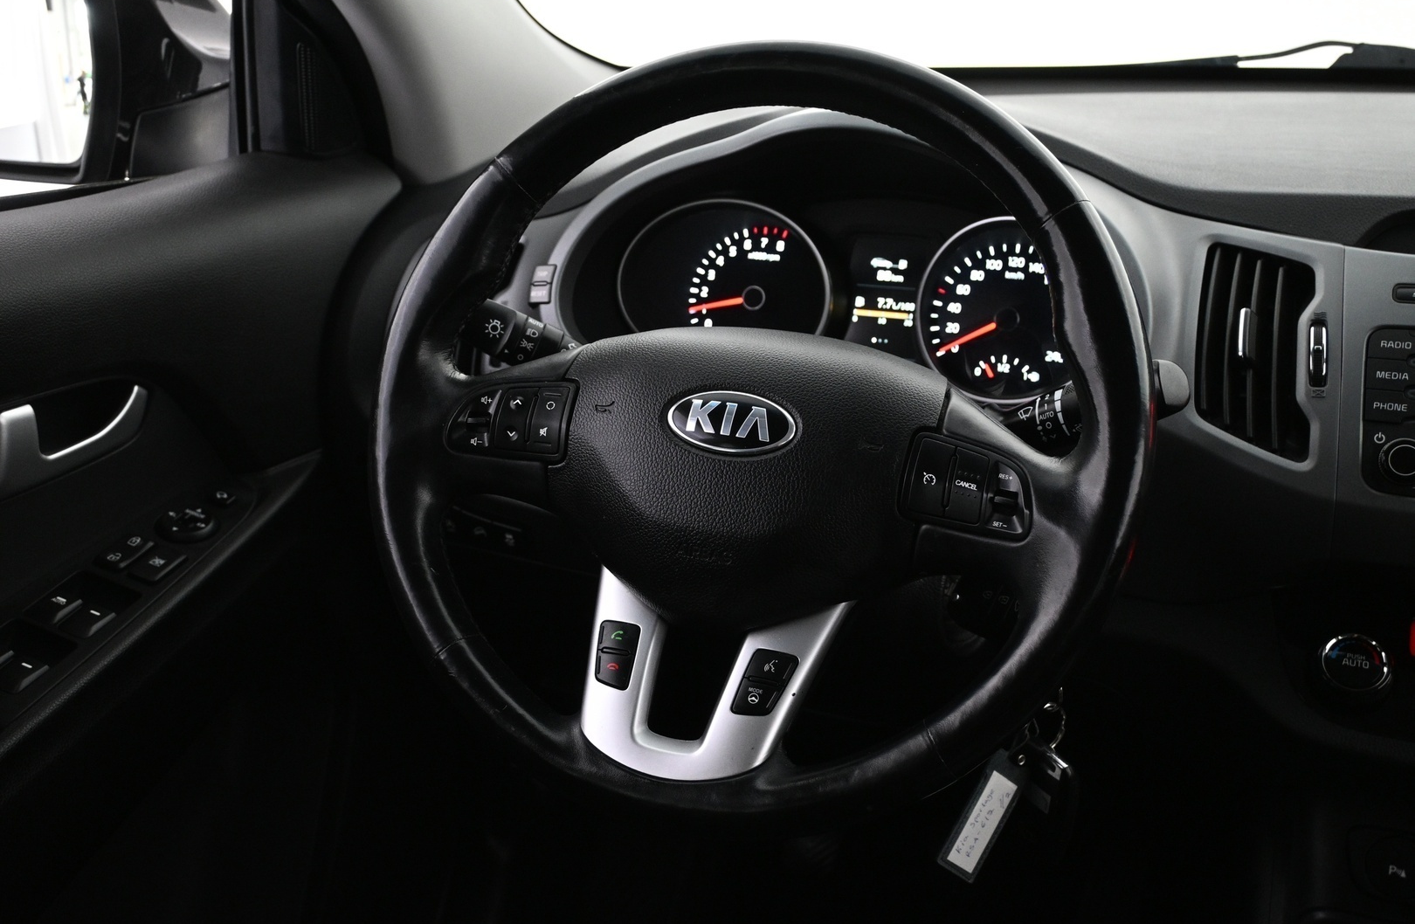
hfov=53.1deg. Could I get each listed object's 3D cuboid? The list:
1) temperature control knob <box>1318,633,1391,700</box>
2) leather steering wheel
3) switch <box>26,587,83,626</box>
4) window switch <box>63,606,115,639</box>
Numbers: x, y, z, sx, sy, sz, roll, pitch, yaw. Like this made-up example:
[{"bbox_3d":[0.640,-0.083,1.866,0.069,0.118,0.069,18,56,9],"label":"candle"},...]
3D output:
[{"bbox_3d":[0.377,0.121,0.827,0.039,0.018,0.039,7,60,18],"label":"temperature control knob"},{"bbox_3d":[0.020,-0.014,0.691,0.381,0.381,0.100,8,-6,18],"label":"leather steering wheel"},{"bbox_3d":[-0.345,0.081,0.747,0.020,0.012,0.024,14,32,14],"label":"switch"},{"bbox_3d":[-0.324,0.087,0.740,0.021,0.012,0.024,14,32,14],"label":"window switch"}]

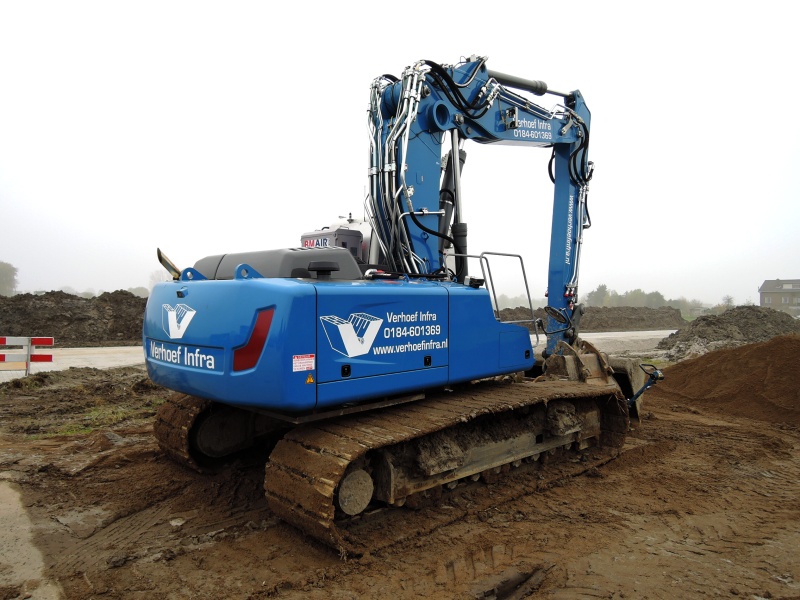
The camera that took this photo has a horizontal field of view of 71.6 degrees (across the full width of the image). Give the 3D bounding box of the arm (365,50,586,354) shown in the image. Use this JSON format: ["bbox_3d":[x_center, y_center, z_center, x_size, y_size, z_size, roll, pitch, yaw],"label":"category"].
[{"bbox_3d":[1.540,-1.420,8.450,0.880,4.700,5.050,0,0,44],"label":"arm"}]

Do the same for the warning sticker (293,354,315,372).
[{"bbox_3d":[-0.713,0.474,4.140,0.190,0.120,0.010,0,0,-42],"label":"warning sticker"}]

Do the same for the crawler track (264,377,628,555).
[{"bbox_3d":[0.914,1.535,6.000,4.700,0.970,0.950,0,0,-43],"label":"crawler track"}]

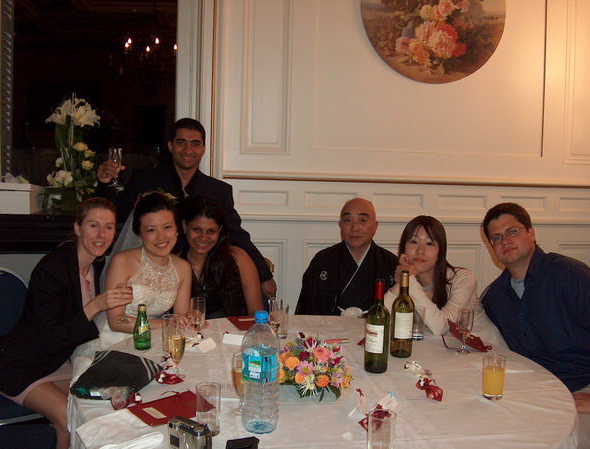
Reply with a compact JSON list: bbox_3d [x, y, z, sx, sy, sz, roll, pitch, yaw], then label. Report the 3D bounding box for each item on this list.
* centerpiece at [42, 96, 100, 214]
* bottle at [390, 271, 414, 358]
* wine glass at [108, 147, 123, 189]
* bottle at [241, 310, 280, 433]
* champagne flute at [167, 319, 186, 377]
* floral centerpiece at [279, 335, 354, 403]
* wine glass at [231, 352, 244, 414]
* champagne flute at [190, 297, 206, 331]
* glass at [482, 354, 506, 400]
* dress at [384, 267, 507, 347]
[{"bbox_3d":[-1.151,-0.371,3.300,0.290,0.600,0.270,0,6,-19],"label":"centerpiece"},{"bbox_3d":[0.381,0.313,2.255,0.076,0.299,0.076,2,6,3],"label":"bottle"},{"bbox_3d":[-0.772,-0.245,2.760,0.055,0.161,0.055,1,6,0],"label":"wine glass"},{"bbox_3d":[-0.083,0.364,1.600,0.092,0.298,0.092,1,6,-3],"label":"bottle"},{"bbox_3d":[-0.364,0.391,1.990,0.056,0.163,0.056,1,6,0],"label":"champagne flute"},{"bbox_3d":[0.058,0.418,1.924,0.220,0.142,0.205,1,6,0],"label":"floral centerpiece"},{"bbox_3d":[-0.141,0.426,1.723,0.058,0.157,0.058,1,6,0],"label":"wine glass"},{"bbox_3d":[-0.361,0.352,2.355,0.056,0.160,0.056,1,6,-9],"label":"champagne flute"},{"bbox_3d":[0.584,0.448,1.876,0.063,0.118,0.063,1,6,0],"label":"glass"},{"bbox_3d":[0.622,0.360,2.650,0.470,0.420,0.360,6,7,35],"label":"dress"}]

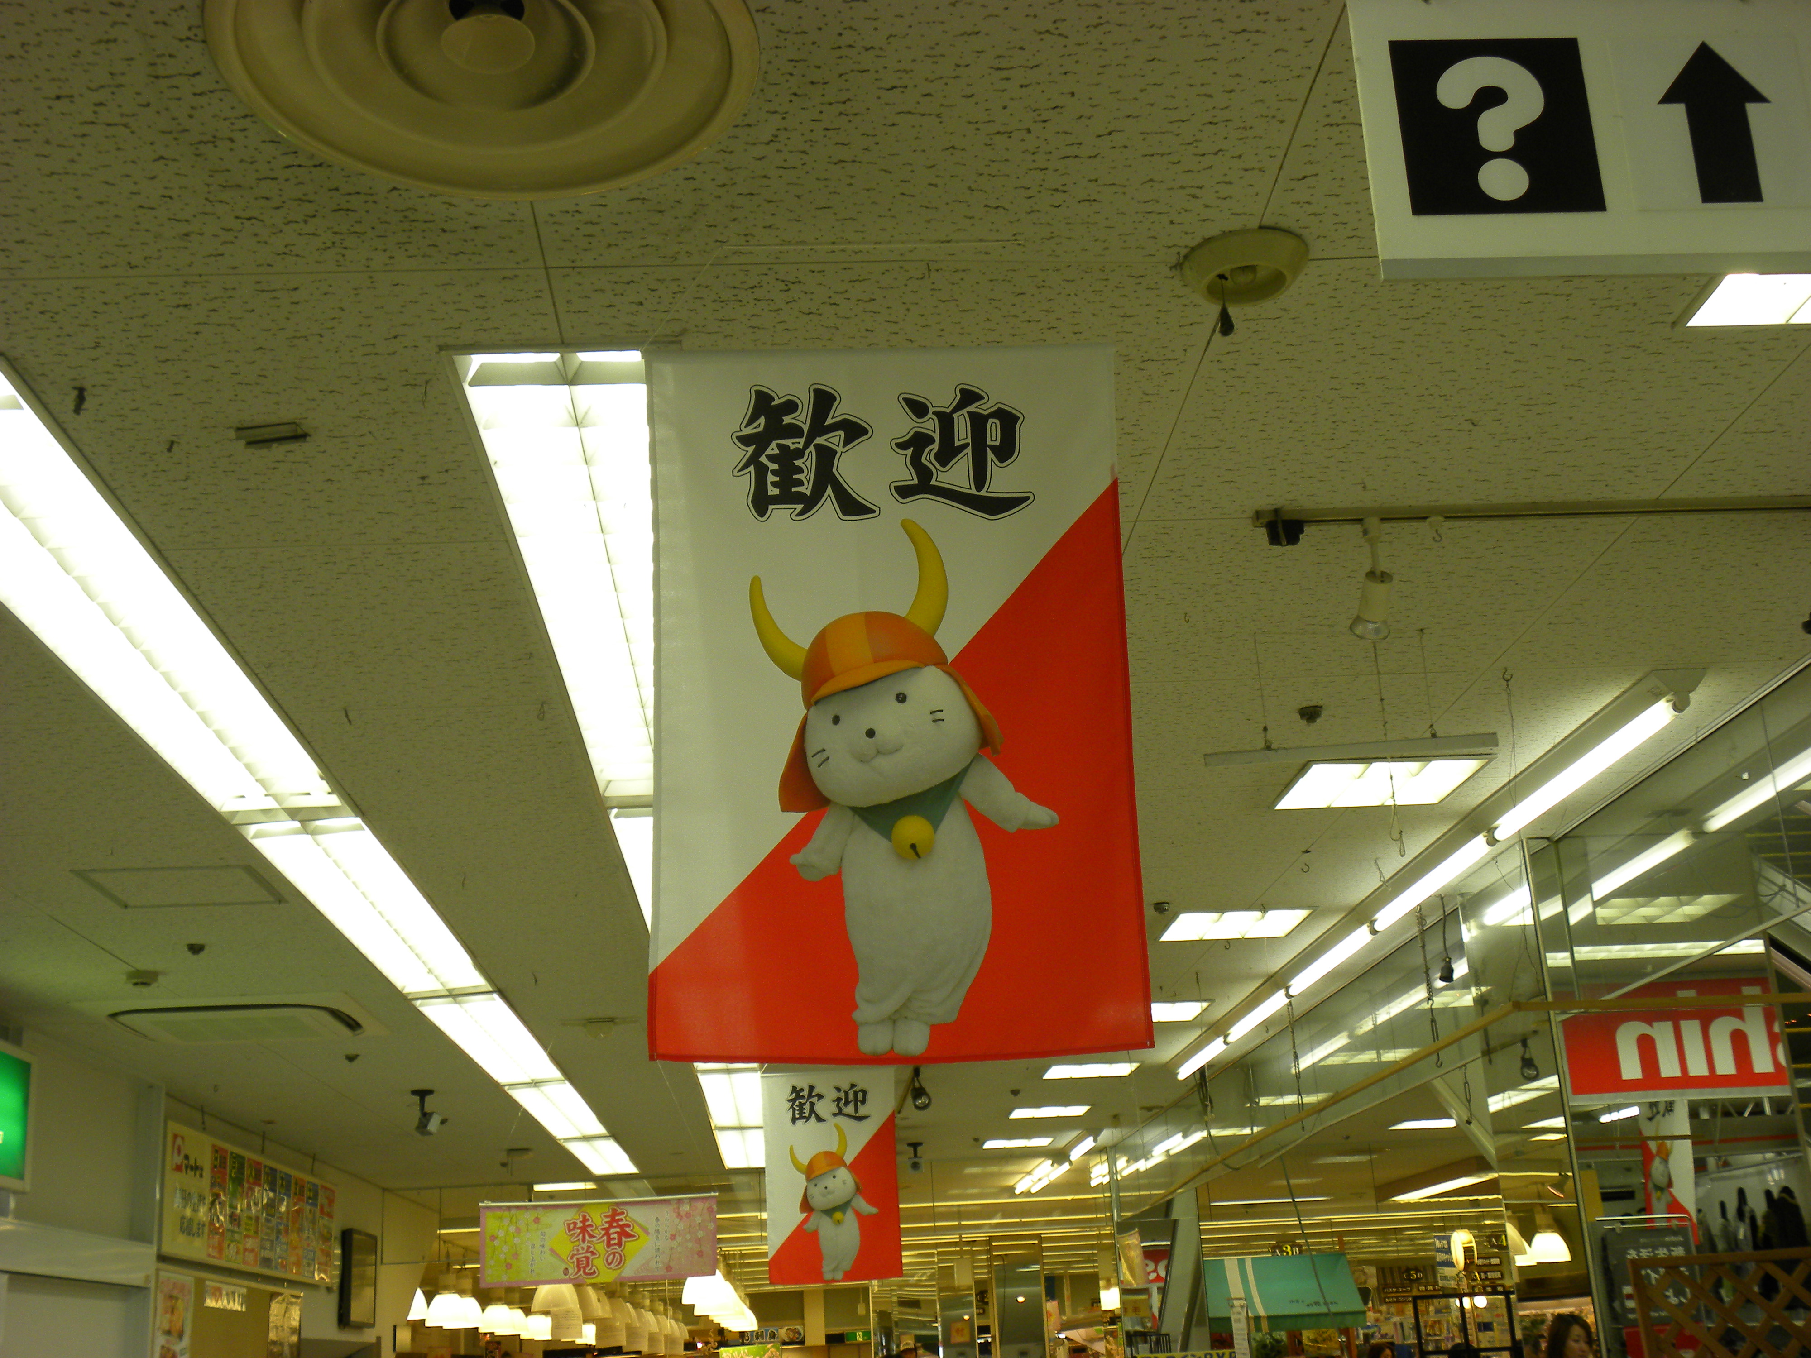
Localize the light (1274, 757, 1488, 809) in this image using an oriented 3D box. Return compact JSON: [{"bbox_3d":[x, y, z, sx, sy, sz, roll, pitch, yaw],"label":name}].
[{"bbox_3d":[1.181,0.261,5.359,0.450,0.060,0.470,-2,-18,-4],"label":"light"}]

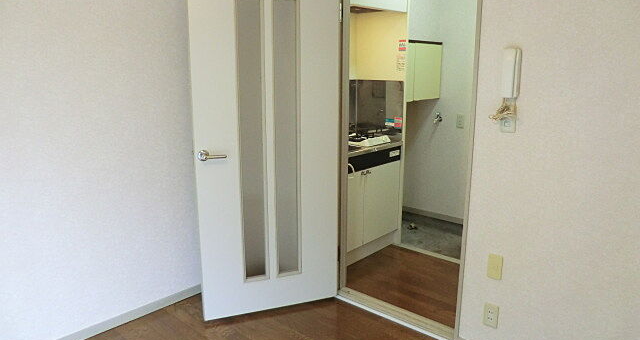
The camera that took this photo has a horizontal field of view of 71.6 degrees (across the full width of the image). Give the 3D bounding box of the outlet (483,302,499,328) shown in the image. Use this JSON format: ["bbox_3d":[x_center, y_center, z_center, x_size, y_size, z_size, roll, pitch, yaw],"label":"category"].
[{"bbox_3d":[0.845,0.720,2.192,0.069,0.120,0.010,10,15,40],"label":"outlet"}]

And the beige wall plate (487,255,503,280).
[{"bbox_3d":[0.881,0.488,2.226,0.070,0.120,0.010,10,15,40],"label":"beige wall plate"}]

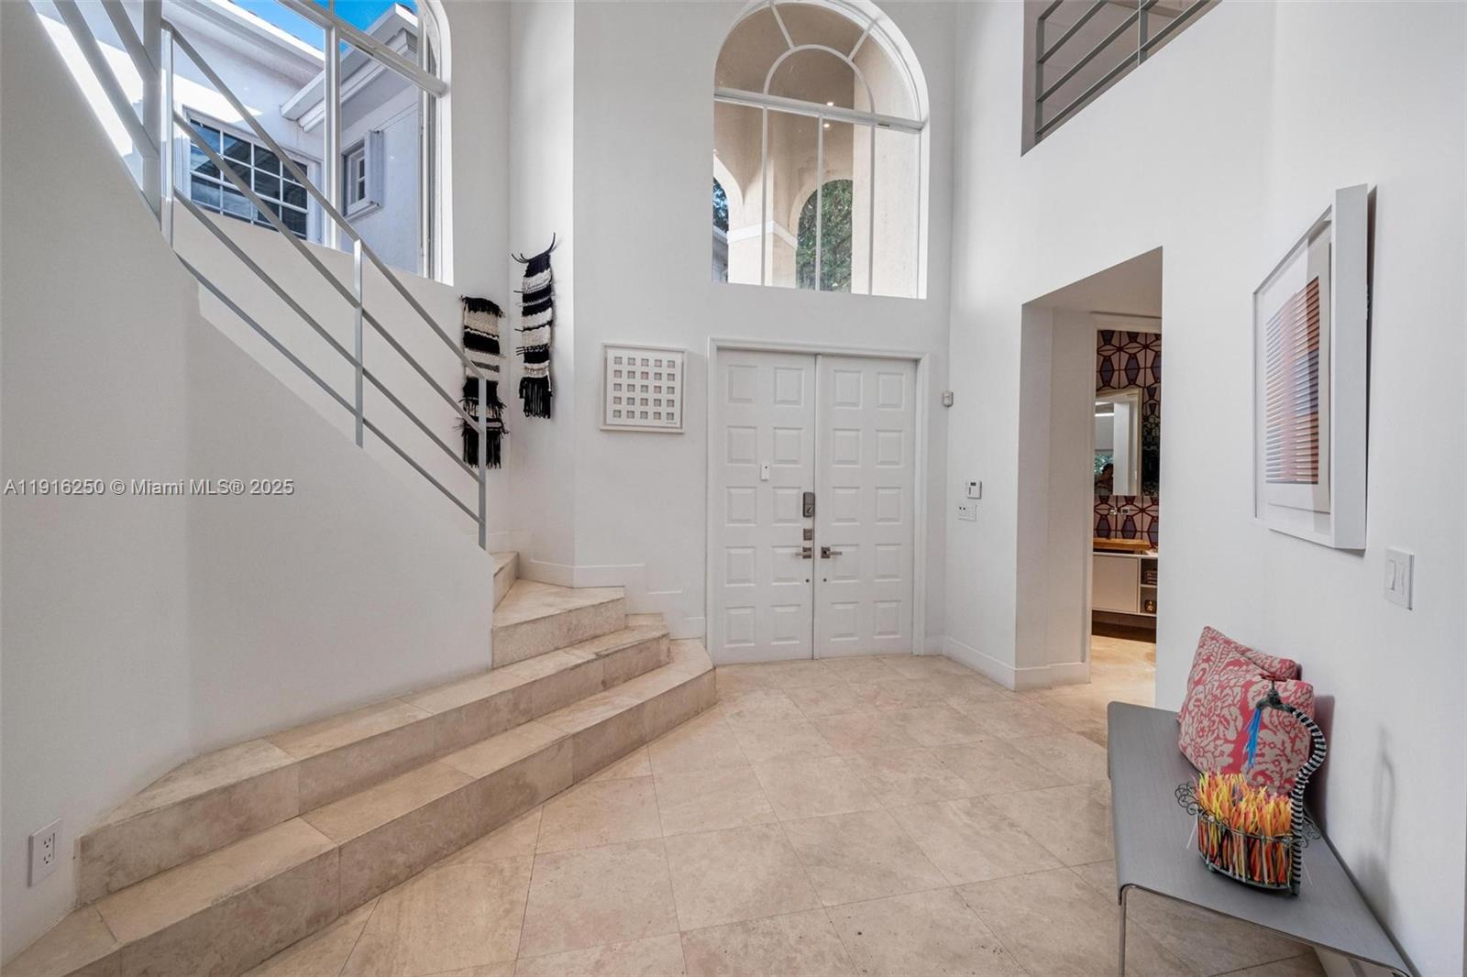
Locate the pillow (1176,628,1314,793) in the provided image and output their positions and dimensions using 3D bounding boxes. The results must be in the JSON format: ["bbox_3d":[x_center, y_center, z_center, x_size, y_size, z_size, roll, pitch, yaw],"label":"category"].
[{"bbox_3d":[1.640,0.705,1.840,0.190,0.400,0.400,11,1,0],"label":"pillow"}]

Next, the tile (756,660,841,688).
[{"bbox_3d":[0.499,1.320,4.031,0.465,0.020,0.465,0,1,-13],"label":"tile"}]

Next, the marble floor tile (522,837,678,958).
[{"bbox_3d":[-0.435,1.327,1.880,0.459,0.012,0.462,0,1,-13],"label":"marble floor tile"}]

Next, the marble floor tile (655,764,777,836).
[{"bbox_3d":[-0.092,1.341,2.461,0.465,0.020,0.465,0,1,-13],"label":"marble floor tile"}]

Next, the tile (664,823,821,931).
[{"bbox_3d":[0.013,1.350,2.007,0.465,0.020,0.465,0,1,-13],"label":"tile"}]

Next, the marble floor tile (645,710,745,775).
[{"bbox_3d":[-0.197,1.331,2.914,0.465,0.020,0.465,0,1,-13],"label":"marble floor tile"}]

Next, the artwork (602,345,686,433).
[{"bbox_3d":[-0.610,-0.674,3.902,0.568,0.580,0.040,0,1,-13],"label":"artwork"}]

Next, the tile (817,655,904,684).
[{"bbox_3d":[0.937,1.312,4.106,0.459,0.012,0.462,0,1,-13],"label":"tile"}]

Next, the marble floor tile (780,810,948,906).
[{"bbox_3d":[0.461,1.333,2.087,0.459,0.012,0.462,0,1,-13],"label":"marble floor tile"}]

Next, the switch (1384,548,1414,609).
[{"bbox_3d":[1.470,0.197,1.257,0.011,0.115,0.118,1,1,32],"label":"switch"}]

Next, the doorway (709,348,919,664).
[{"bbox_3d":[0.645,0.143,4.284,1.650,2.320,0.120,0,1,-13],"label":"doorway"}]

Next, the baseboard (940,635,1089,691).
[{"bbox_3d":[2.032,1.244,4.151,0.590,0.144,0.800,0,1,-13],"label":"baseboard"}]

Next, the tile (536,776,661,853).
[{"bbox_3d":[-0.546,1.337,2.355,0.465,0.020,0.465,0,1,-13],"label":"tile"}]

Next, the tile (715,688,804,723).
[{"bbox_3d":[0.146,1.313,3.446,0.459,0.012,0.462,0,1,-13],"label":"tile"}]

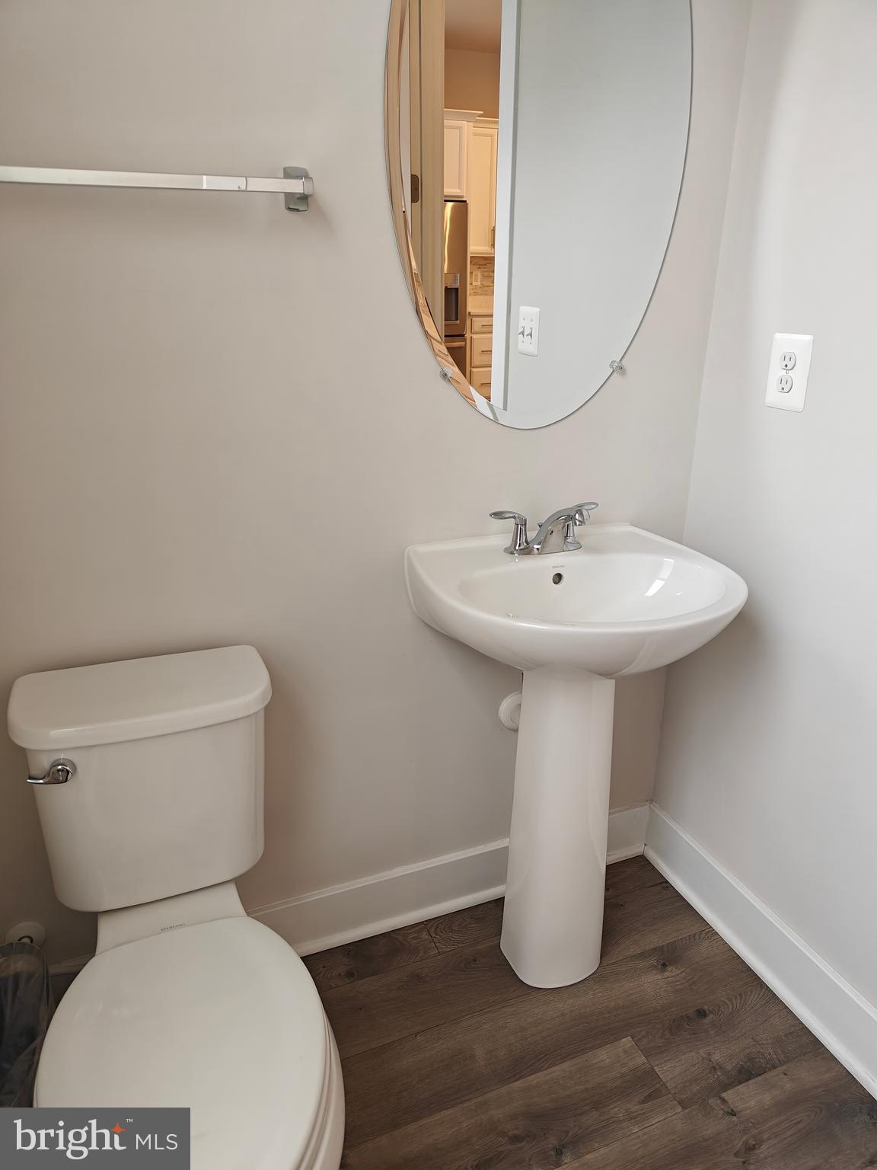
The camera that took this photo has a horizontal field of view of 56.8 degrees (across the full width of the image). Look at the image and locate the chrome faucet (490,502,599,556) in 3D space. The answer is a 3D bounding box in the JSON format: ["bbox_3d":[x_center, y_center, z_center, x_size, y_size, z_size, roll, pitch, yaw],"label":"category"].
[{"bbox_3d":[0.220,-0.098,1.455,0.230,0.108,0.170,-8,23,-21],"label":"chrome faucet"}]

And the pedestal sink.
[{"bbox_3d":[0.252,0.382,1.536,0.535,0.865,0.458,-8,23,-21],"label":"pedestal sink"}]

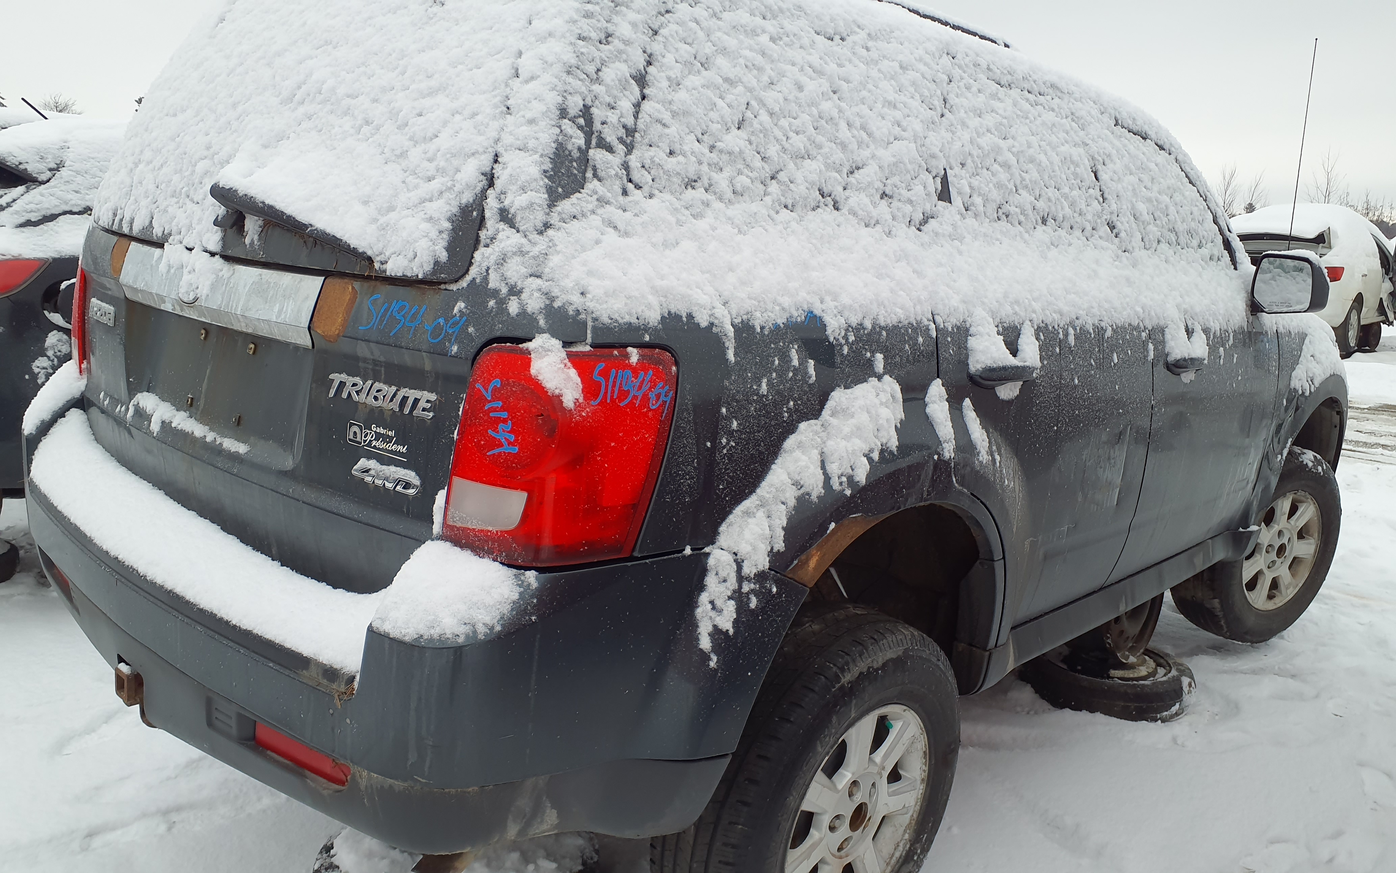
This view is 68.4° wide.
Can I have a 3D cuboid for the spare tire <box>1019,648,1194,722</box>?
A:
[{"bbox_3d":[1.318,0.776,3.300,0.580,0.125,0.580,6,13,30],"label":"spare tire"}]

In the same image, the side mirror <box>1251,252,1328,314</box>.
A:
[{"bbox_3d":[1.709,-0.438,2.968,0.205,0.170,0.150,15,14,42],"label":"side mirror"}]

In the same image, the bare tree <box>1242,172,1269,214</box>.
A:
[{"bbox_3d":[29.880,-11.893,55.475,1.600,4.630,1.600,8,13,28],"label":"bare tree"}]

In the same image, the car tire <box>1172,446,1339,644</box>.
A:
[{"bbox_3d":[2.036,0.385,3.736,0.720,0.720,0.230,-5,17,-29],"label":"car tire"}]

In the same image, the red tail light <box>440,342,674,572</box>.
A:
[{"bbox_3d":[-0.170,0.021,1.254,0.183,0.275,0.225,15,14,42],"label":"red tail light"}]

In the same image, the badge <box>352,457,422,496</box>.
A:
[{"bbox_3d":[-0.418,0.055,1.378,0.150,0.038,0.010,14,4,37],"label":"badge"}]

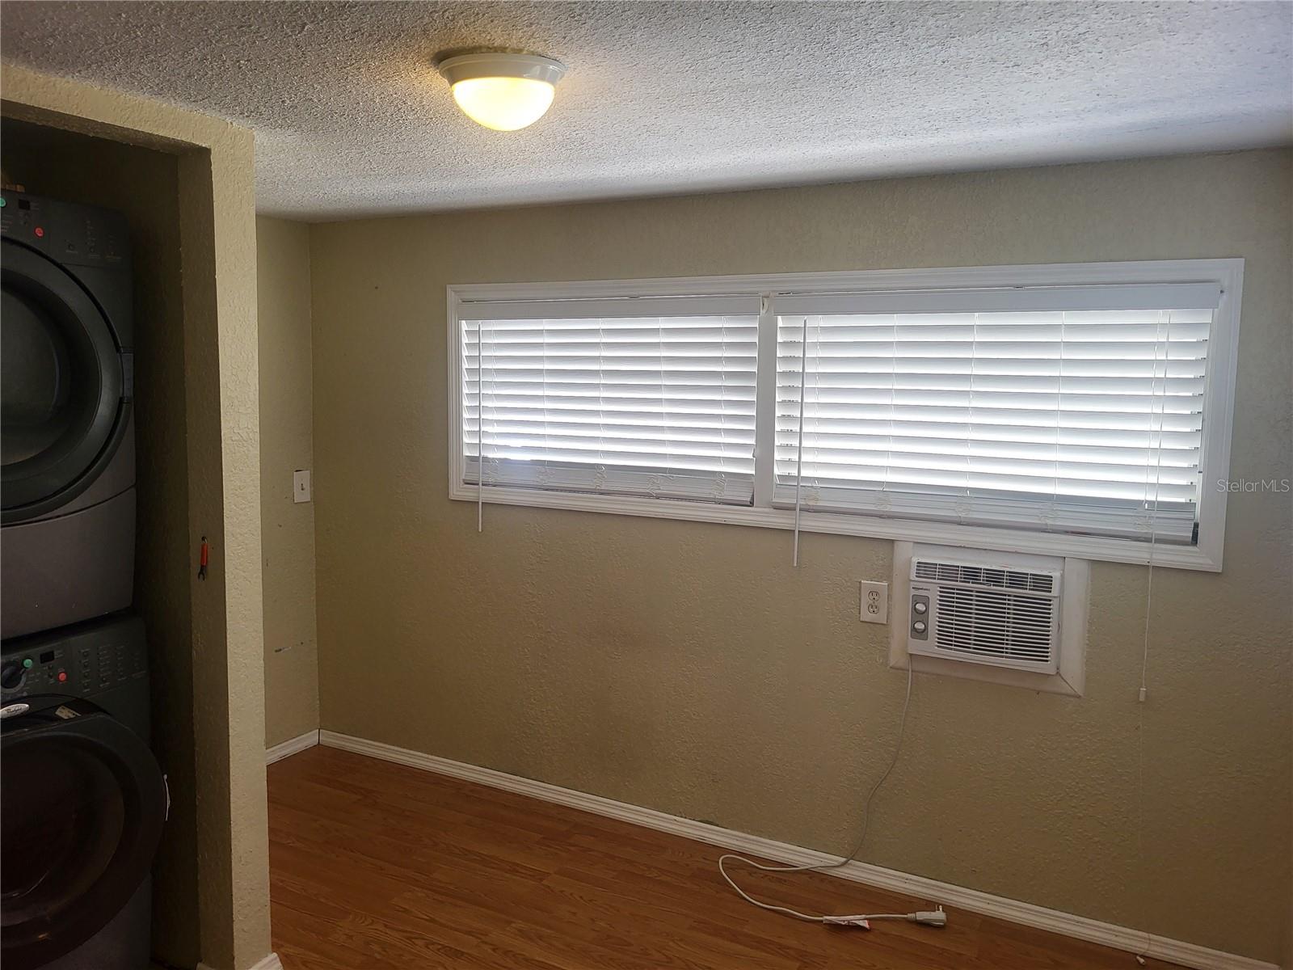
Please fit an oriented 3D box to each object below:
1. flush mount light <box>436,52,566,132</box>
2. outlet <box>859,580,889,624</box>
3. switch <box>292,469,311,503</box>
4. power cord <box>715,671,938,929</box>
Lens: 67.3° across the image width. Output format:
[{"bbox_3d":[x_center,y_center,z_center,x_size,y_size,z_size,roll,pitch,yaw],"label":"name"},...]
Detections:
[{"bbox_3d":[-0.269,-0.730,1.820,0.245,0.115,0.245,1,6,0],"label":"flush mount light"},{"bbox_3d":[0.686,0.354,2.929,0.079,0.124,0.009,4,7,27],"label":"outlet"},{"bbox_3d":[-1.373,0.008,3.890,0.015,0.124,0.079,4,7,27],"label":"switch"},{"bbox_3d":[0.542,0.879,2.895,0.720,0.745,0.290,4,7,27],"label":"power cord"}]

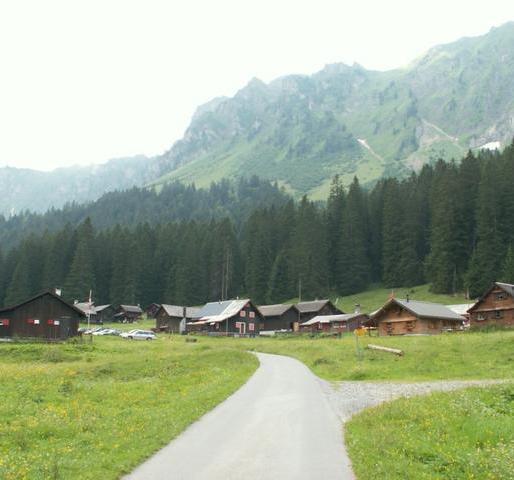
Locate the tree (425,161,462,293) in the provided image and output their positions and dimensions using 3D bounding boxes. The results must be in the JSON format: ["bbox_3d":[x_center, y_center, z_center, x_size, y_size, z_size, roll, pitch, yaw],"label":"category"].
[{"bbox_3d":[40.120,-3.100,139.200,7.960,28.740,7.960,-2,-9,16],"label":"tree"}]

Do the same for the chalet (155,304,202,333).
[{"bbox_3d":[-12.400,13.540,110.480,8.000,4.800,5.500,6,-10,-36],"label":"chalet"}]

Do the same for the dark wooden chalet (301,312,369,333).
[{"bbox_3d":[12.040,13.060,101.460,5.500,3.100,10.300,8,-12,-44],"label":"dark wooden chalet"}]

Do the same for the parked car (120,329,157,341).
[{"bbox_3d":[-15.131,12.194,83.136,4.500,1.470,1.750,7,-12,-31],"label":"parked car"}]

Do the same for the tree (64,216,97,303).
[{"bbox_3d":[-52.193,6.366,191.840,8.500,26.050,8.500,3,-11,-15],"label":"tree"}]

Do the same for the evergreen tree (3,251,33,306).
[{"bbox_3d":[-61.840,11.050,167.090,7.700,16.780,7.700,3,-9,-20],"label":"evergreen tree"}]

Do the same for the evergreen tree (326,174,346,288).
[{"bbox_3d":[20.120,-2.240,165.870,5.860,29.840,5.860,-1,-8,7],"label":"evergreen tree"}]

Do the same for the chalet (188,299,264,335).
[{"bbox_3d":[-5.156,13.126,107.651,8.800,5.900,11.800,8,-13,-37],"label":"chalet"}]

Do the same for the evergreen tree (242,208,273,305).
[{"bbox_3d":[0.420,4.620,181.270,8.340,26.230,8.340,0,-8,0],"label":"evergreen tree"}]

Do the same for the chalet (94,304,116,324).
[{"bbox_3d":[-33.920,16.060,140.060,4.500,4.200,5.000,7,-11,-39],"label":"chalet"}]

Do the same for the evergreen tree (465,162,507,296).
[{"bbox_3d":[46.680,-2.320,131.610,8.960,27.540,8.960,-3,-9,20],"label":"evergreen tree"}]

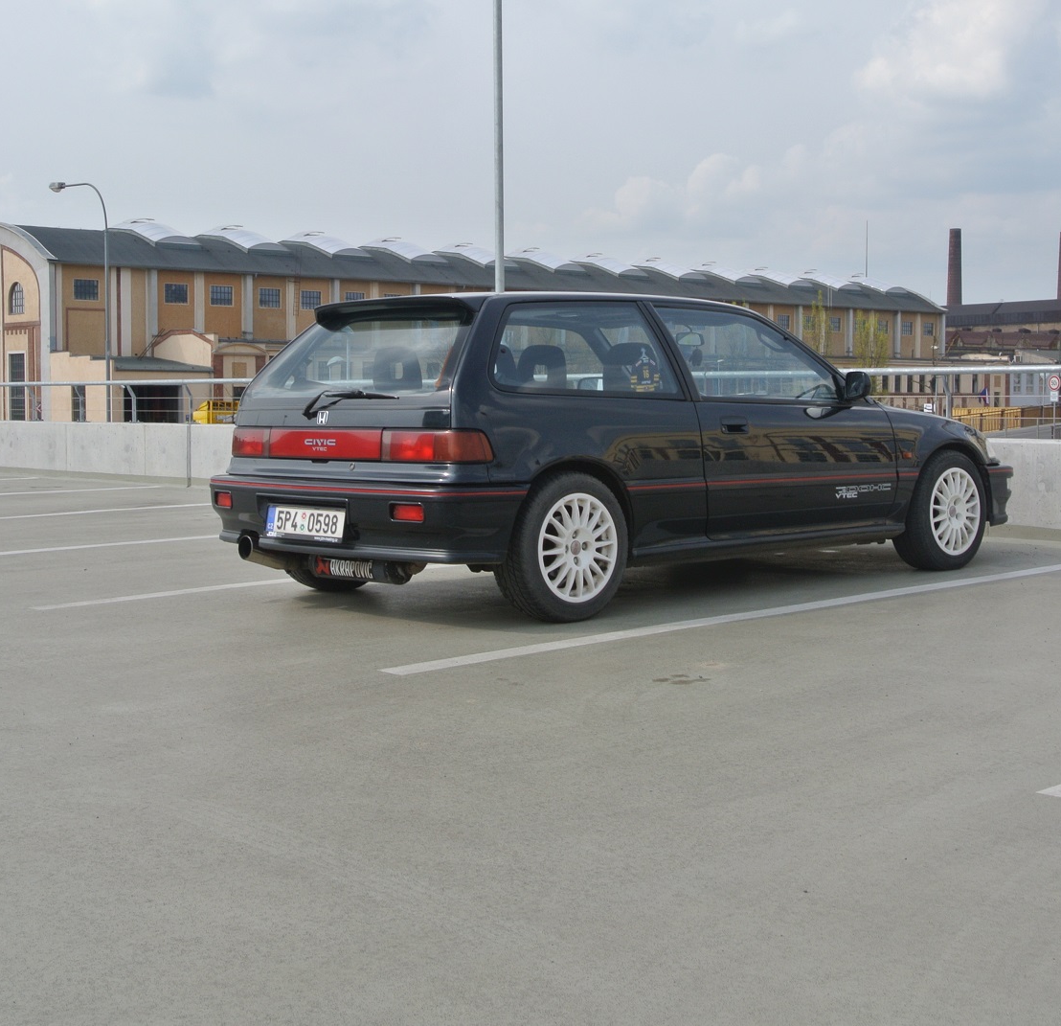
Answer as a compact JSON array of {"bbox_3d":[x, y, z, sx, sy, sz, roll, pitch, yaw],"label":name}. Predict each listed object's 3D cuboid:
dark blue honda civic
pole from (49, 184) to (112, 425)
[{"bbox_3d":[0.574,-0.331,8.122,3.980,1.280,1.690,-5,6,-43],"label":"dark blue honda civic"},{"bbox_3d":[-12.090,-3.874,48.052,0.350,10.050,3.100,-3,5,-42],"label":"pole"}]

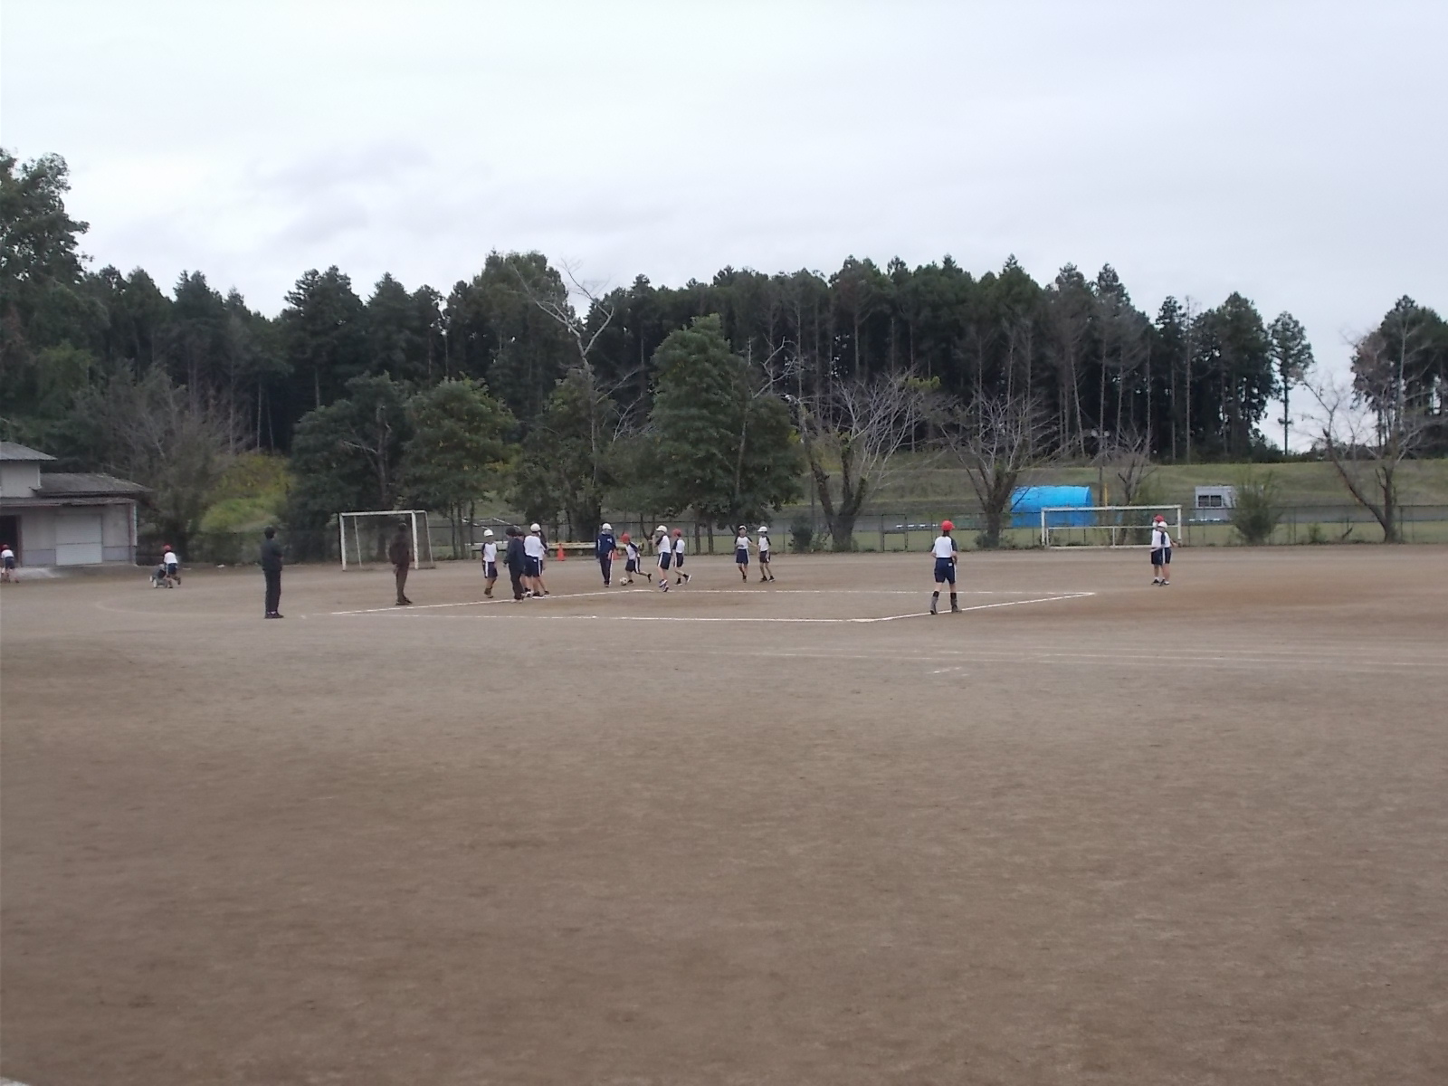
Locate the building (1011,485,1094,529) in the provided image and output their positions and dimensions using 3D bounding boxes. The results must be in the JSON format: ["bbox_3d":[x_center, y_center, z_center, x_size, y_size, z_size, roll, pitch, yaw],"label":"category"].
[{"bbox_3d":[21.563,-2.371,137.000,5.590,2.830,3.500,-1,0,12],"label":"building"}]

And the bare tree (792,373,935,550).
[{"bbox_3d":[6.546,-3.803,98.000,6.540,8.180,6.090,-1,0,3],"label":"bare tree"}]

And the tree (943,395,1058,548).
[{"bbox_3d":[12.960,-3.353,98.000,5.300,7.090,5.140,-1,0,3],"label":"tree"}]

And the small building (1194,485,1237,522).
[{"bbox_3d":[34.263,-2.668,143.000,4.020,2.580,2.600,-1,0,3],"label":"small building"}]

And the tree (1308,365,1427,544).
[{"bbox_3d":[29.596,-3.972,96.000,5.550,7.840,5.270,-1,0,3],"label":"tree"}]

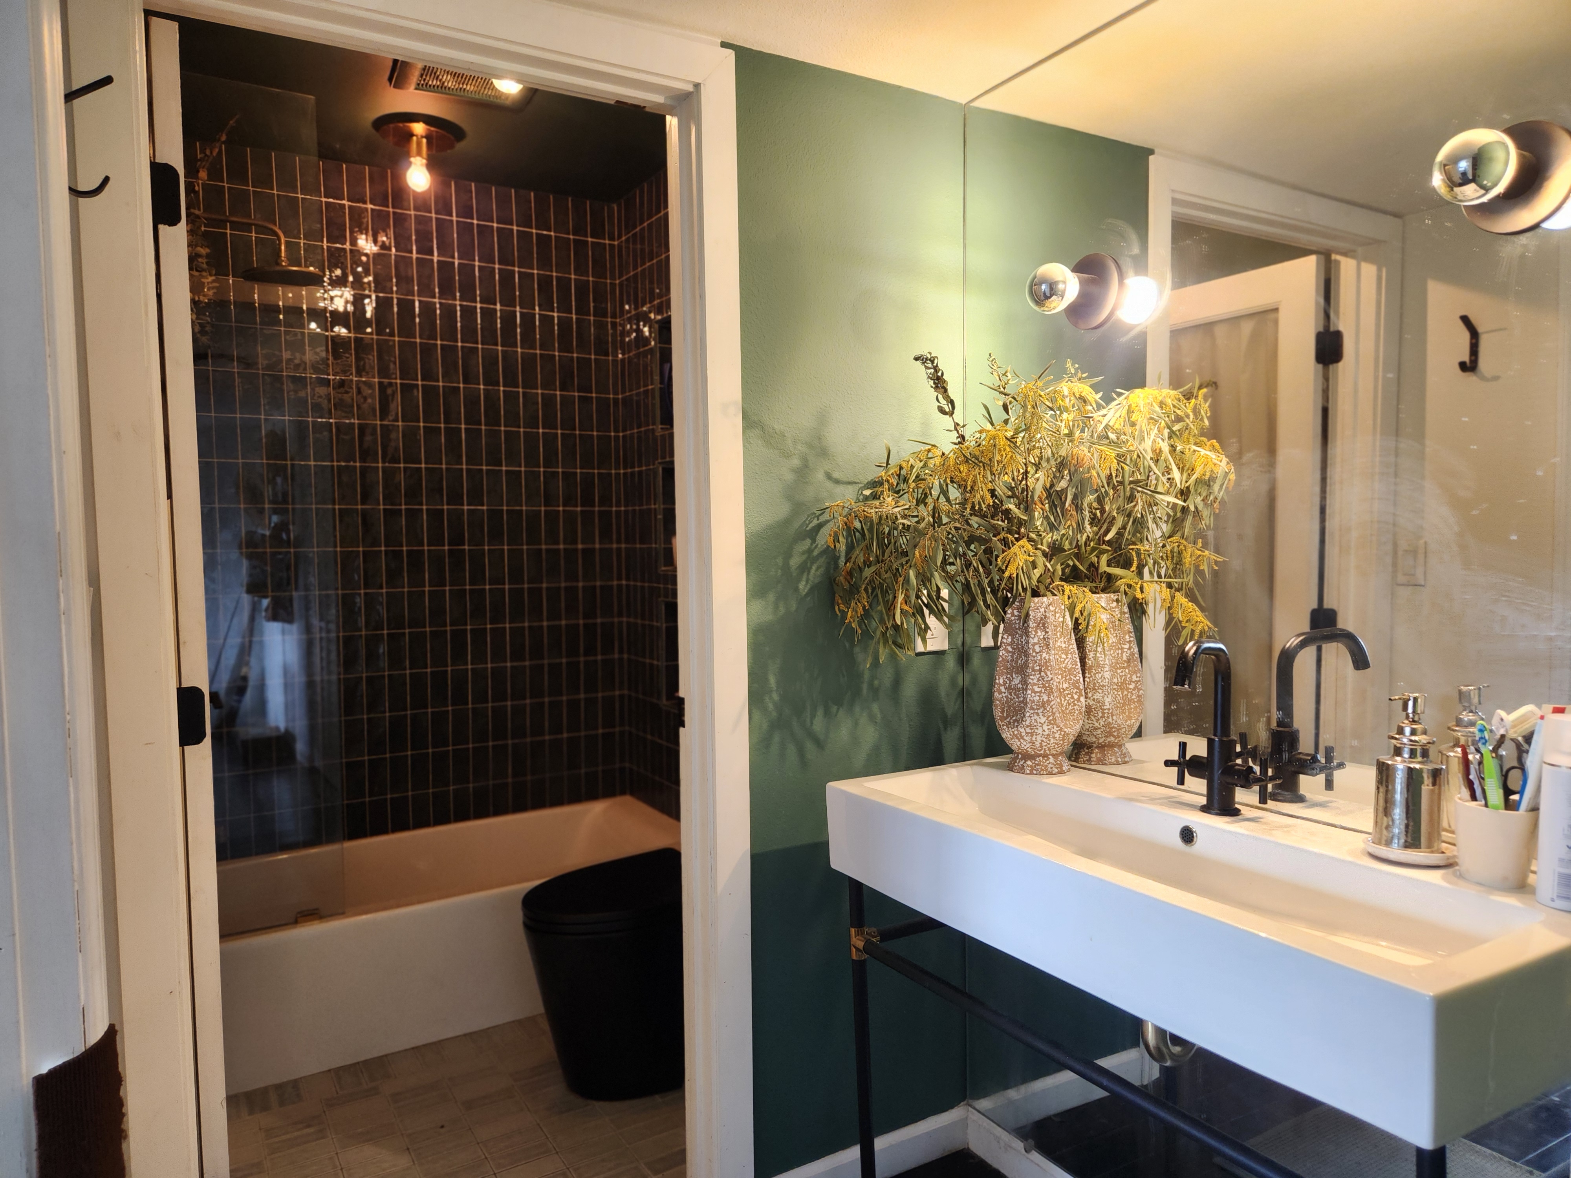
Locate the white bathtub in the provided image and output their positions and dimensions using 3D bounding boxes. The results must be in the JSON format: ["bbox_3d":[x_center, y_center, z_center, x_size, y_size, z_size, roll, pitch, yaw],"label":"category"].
[{"bbox_3d":[-1.017,0.972,3.072,1.524,0.368,0.761,-3,3,-31],"label":"white bathtub"}]

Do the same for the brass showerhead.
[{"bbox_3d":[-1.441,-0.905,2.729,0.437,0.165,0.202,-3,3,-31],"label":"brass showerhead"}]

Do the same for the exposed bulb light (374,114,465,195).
[{"bbox_3d":[-1.035,-1.214,2.966,0.235,0.172,0.235,-3,3,-31],"label":"exposed bulb light"}]

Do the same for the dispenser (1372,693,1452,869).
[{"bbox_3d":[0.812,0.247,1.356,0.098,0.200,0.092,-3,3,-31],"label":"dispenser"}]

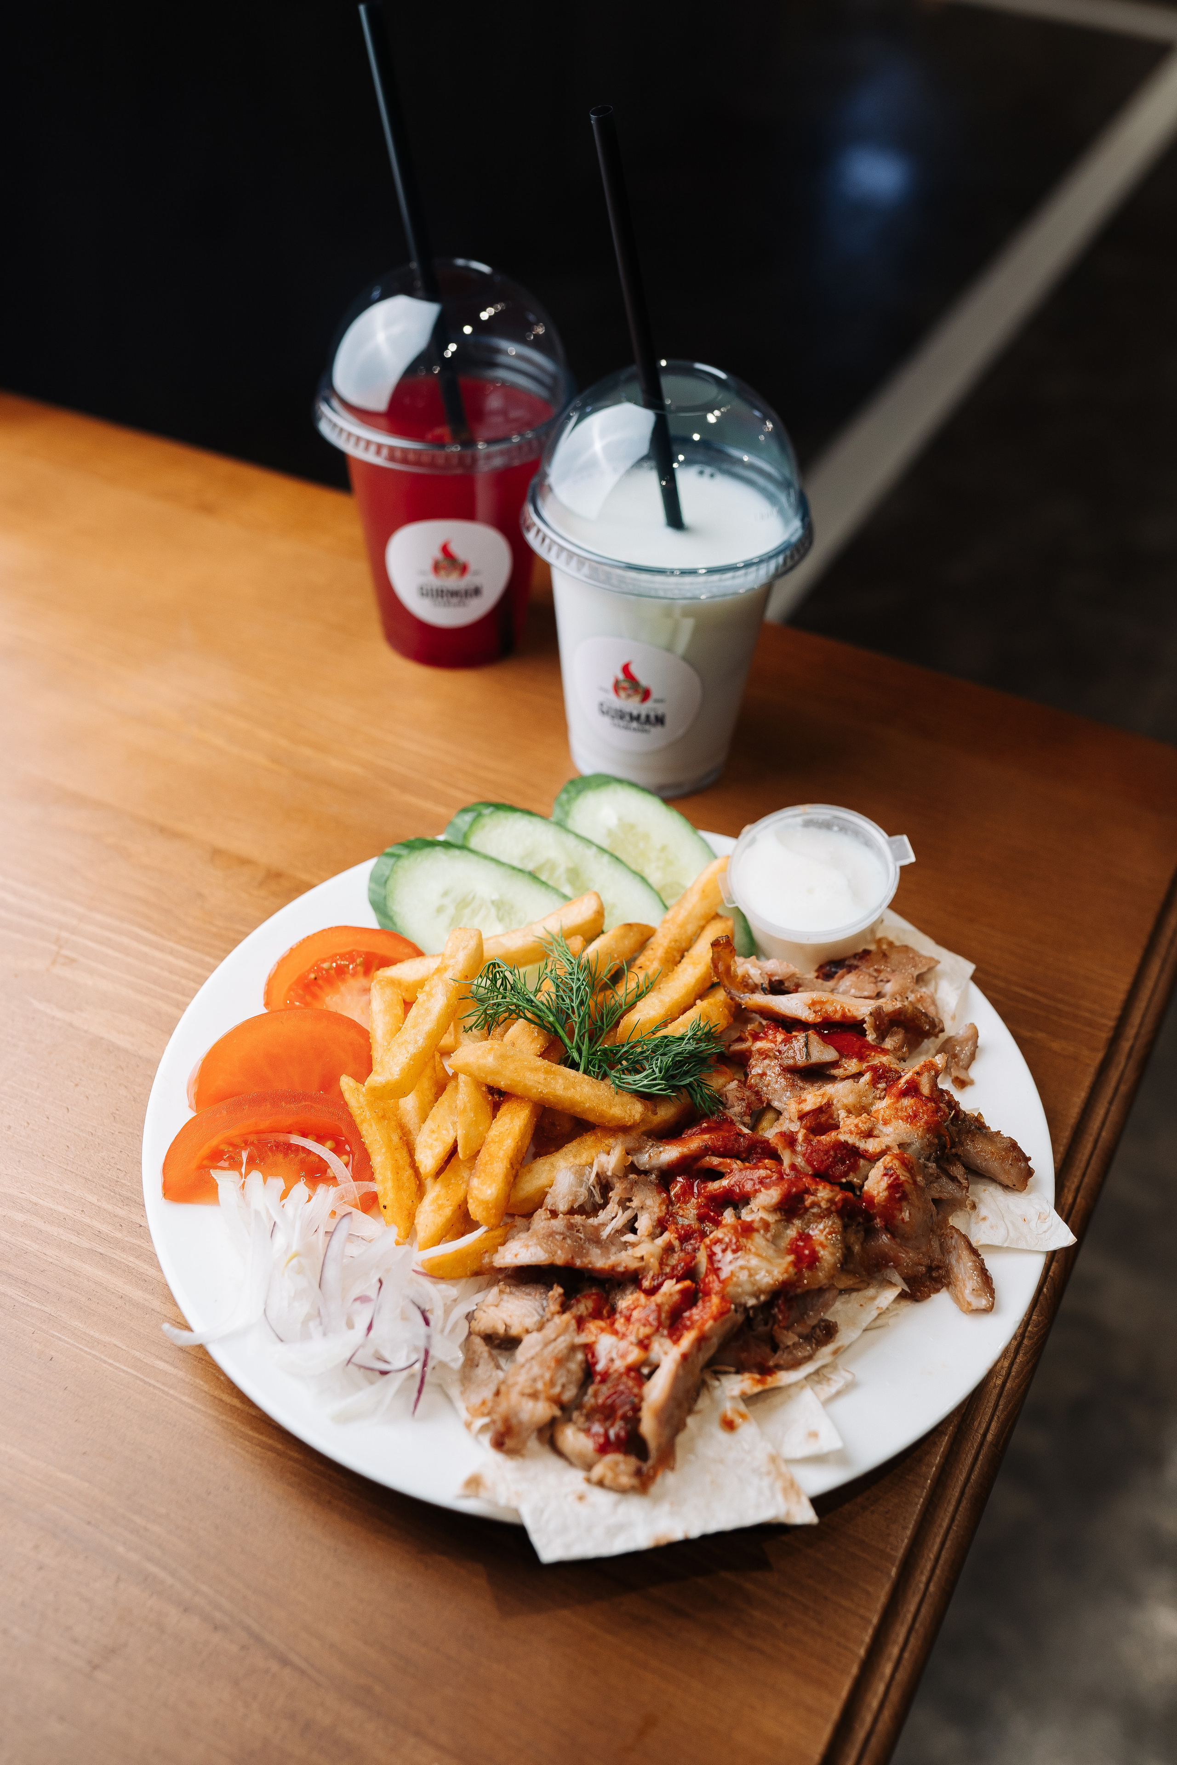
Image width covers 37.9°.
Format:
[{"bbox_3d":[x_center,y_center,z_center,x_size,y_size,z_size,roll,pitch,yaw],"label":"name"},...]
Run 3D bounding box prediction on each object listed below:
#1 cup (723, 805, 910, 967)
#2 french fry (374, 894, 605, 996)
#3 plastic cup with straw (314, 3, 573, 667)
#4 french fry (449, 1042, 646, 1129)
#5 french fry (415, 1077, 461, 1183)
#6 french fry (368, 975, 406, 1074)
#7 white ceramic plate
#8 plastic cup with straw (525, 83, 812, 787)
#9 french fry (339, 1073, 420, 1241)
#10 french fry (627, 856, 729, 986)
[{"bbox_3d":[0.073,0.005,0.545,0.058,0.030,0.052,-8,52,3],"label":"cup"},{"bbox_3d":[-0.030,0.018,0.522,0.075,0.011,0.011,-17,46,-19],"label":"french fry"},{"bbox_3d":[-0.052,-0.193,0.633,0.100,0.236,0.100,-1,42,-4],"label":"plastic cup with straw"},{"bbox_3d":[-0.012,0.057,0.477,0.057,0.011,0.011,16,43,5],"label":"french fry"},{"bbox_3d":[-0.042,0.067,0.481,0.010,0.010,0.033,11,64,9],"label":"french fry"},{"bbox_3d":[-0.059,0.044,0.504,0.009,0.009,0.036,0,64,-3],"label":"french fry"},{"bbox_3d":[0.003,0.073,0.498,0.256,0.024,0.256,2,42,-1],"label":"white ceramic plate"},{"bbox_3d":[0.028,-0.138,0.578,0.100,0.232,0.100,2,42,-1],"label":"plastic cup with straw"},{"bbox_3d":[-0.059,0.076,0.476,0.011,0.011,0.052,-17,66,-21],"label":"french fry"},{"bbox_3d":[0.026,0.014,0.533,0.011,0.011,0.071,23,48,21],"label":"french fry"}]

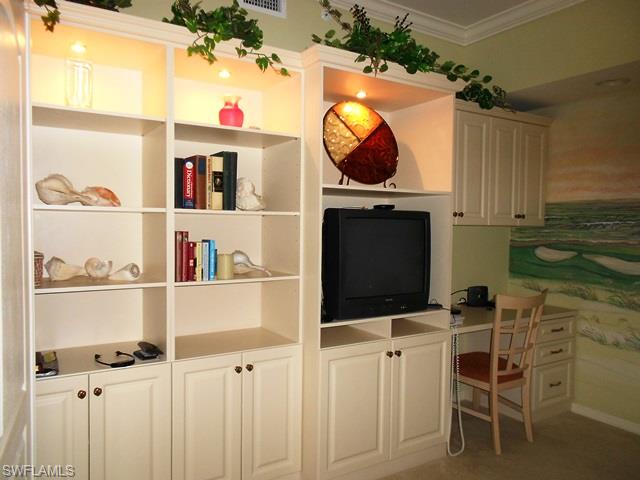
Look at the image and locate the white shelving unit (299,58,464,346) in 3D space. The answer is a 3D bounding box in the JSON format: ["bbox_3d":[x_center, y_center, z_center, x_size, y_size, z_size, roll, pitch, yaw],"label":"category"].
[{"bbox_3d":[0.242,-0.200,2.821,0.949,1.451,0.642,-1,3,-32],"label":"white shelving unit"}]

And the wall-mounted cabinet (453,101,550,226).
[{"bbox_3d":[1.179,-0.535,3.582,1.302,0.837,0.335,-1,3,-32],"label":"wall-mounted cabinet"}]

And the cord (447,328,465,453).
[{"bbox_3d":[0.820,0.902,2.893,0.116,0.781,0.046,-1,3,-32],"label":"cord"}]

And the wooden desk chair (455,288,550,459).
[{"bbox_3d":[1.089,0.794,3.114,0.502,0.986,0.512,-1,3,-32],"label":"wooden desk chair"}]

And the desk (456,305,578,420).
[{"bbox_3d":[1.188,0.901,3.507,1.395,0.744,0.586,-1,3,-32],"label":"desk"}]

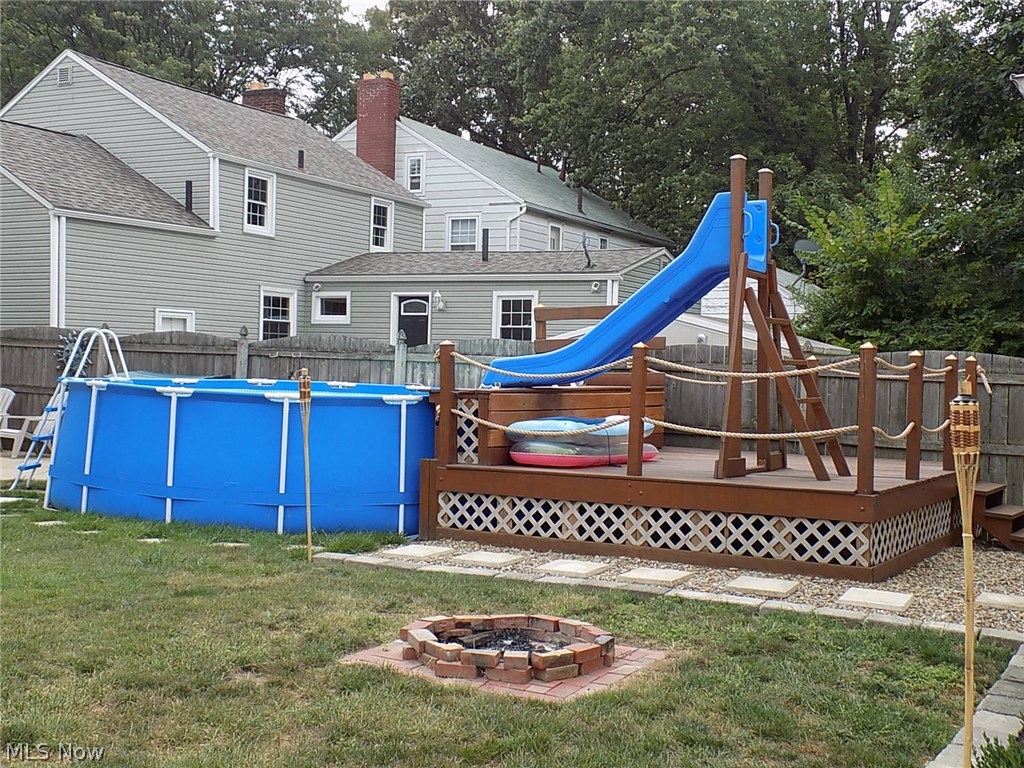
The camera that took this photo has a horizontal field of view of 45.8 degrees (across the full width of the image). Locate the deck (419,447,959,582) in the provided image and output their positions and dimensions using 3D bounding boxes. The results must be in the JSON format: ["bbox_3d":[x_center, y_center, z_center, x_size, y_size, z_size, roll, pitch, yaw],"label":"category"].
[{"bbox_3d":[1.901,1.044,11.013,3.861,0.626,3.989,2,1,32],"label":"deck"}]

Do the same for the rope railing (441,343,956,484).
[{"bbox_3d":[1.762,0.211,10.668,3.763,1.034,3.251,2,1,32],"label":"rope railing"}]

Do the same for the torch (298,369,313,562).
[{"bbox_3d":[-1.525,0.603,8.970,0.090,1.440,0.090,-2,1,-10],"label":"torch"}]

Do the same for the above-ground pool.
[{"bbox_3d":[-2.131,0.630,12.411,4.720,1.200,4.720,1,1,0],"label":"above-ground pool"}]

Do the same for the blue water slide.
[{"bbox_3d":[0.957,-0.753,10.627,2.541,1.615,0.571,2,1,32],"label":"blue water slide"}]

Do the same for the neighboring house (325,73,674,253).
[{"bbox_3d":[-1.244,-3.568,36.723,9.000,8.500,11.900,2,1,26],"label":"neighboring house"}]

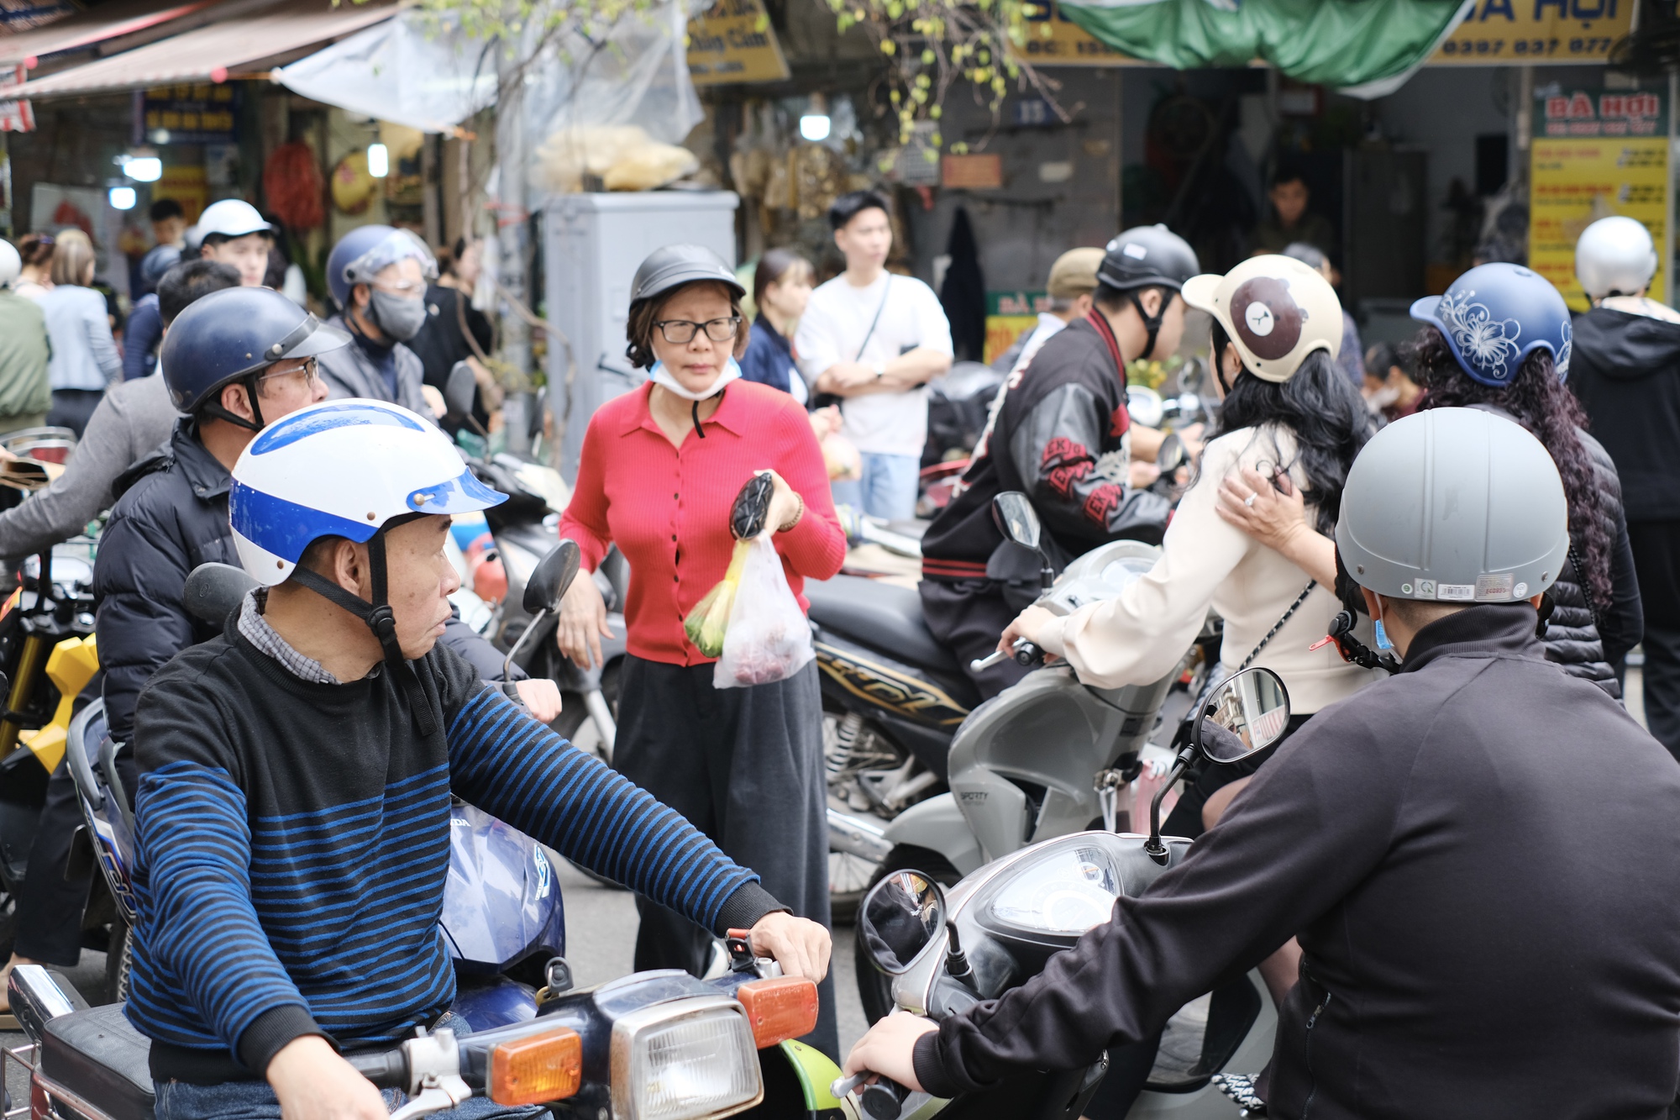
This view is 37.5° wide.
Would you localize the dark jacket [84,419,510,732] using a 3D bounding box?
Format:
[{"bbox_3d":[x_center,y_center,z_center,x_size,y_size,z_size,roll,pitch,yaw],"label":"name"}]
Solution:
[{"bbox_3d":[-0.910,0.065,3.731,0.590,0.530,0.520,5,8,37],"label":"dark jacket"}]

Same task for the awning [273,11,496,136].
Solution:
[{"bbox_3d":[-1.641,-1.777,9.000,0.880,0.450,0.700,0,6,5],"label":"awning"}]

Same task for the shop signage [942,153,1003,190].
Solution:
[{"bbox_3d":[0.619,-1.807,11.500,0.280,0.170,0.030,0,7,0],"label":"shop signage"}]

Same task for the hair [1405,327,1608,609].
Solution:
[{"bbox_3d":[1.127,-0.154,4.150,0.260,0.480,0.270,5,9,34],"label":"hair"}]

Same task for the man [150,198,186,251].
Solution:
[{"bbox_3d":[-2.979,-0.741,10.996,0.460,1.700,0.320,-6,9,-37],"label":"man"}]

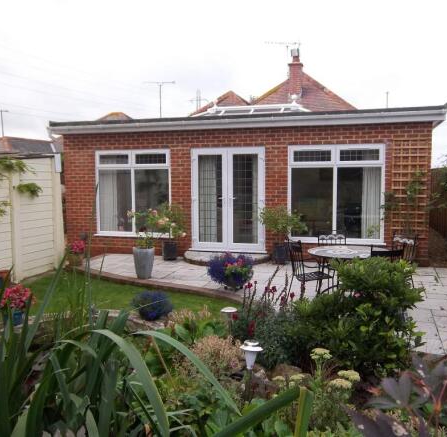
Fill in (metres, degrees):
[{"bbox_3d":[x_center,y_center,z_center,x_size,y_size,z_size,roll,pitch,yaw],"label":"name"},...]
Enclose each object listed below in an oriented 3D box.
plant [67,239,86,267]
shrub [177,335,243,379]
[{"bbox_3d":[-2.641,0.586,8.500,0.360,0.500,0.360,0,4,0],"label":"plant"},{"bbox_3d":[-0.108,1.027,3.650,0.510,0.360,0.460,0,4,0],"label":"shrub"}]

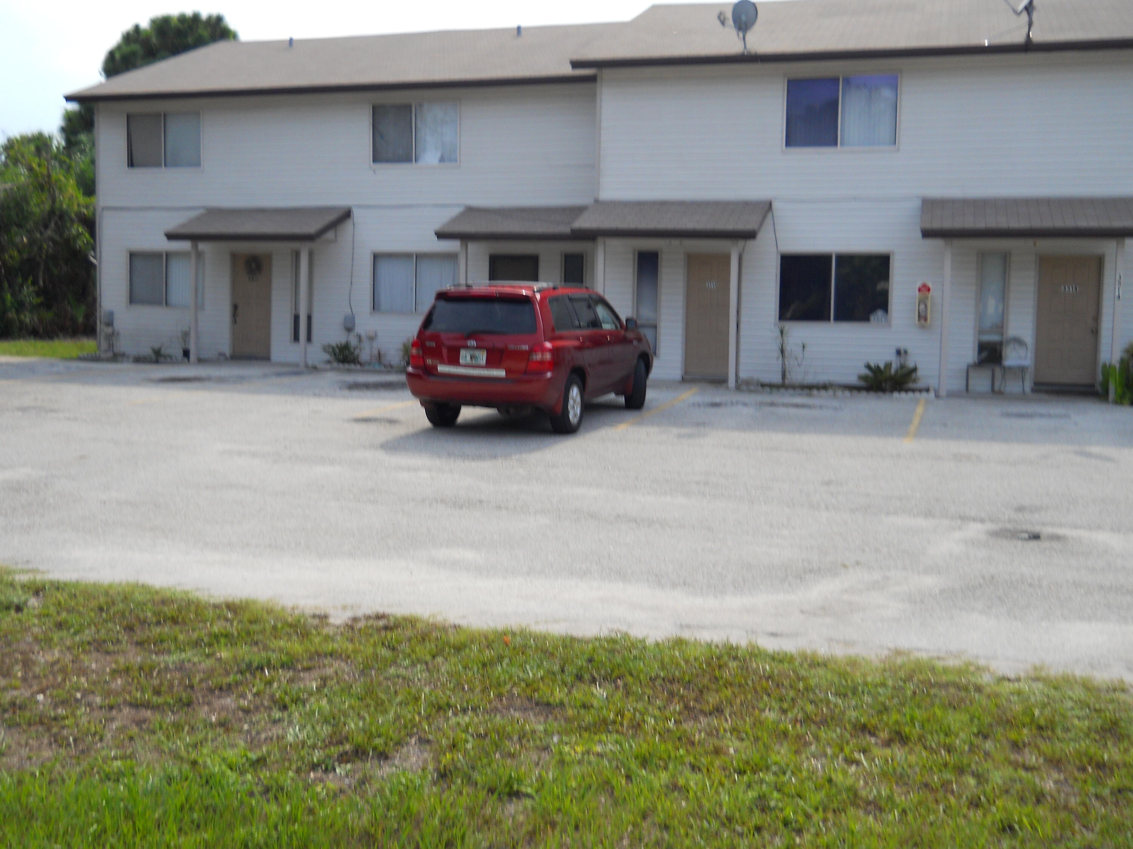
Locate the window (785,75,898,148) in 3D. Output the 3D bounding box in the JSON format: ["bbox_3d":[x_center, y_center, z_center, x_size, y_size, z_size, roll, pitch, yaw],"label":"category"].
[{"bbox_3d":[4.506,-5.126,19.859,1.811,1.149,0.100,2,5,16],"label":"window"}]

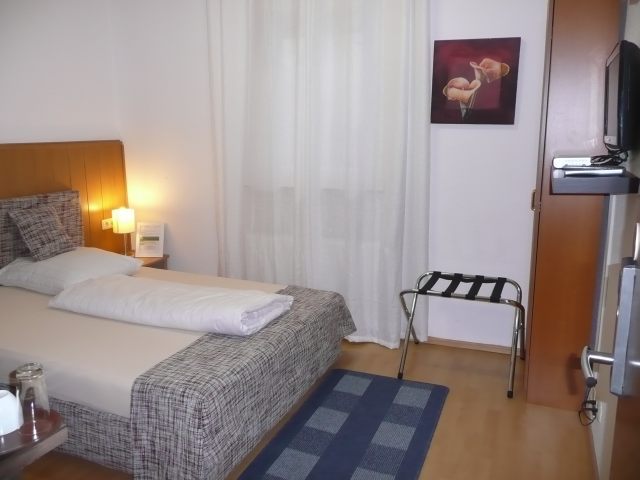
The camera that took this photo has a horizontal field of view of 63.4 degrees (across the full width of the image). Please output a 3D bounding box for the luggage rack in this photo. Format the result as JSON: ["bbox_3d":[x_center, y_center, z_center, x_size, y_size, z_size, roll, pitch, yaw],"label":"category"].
[{"bbox_3d":[0.877,0.531,3.152,0.675,0.535,0.580,4,12,22],"label":"luggage rack"}]

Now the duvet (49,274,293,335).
[{"bbox_3d":[-0.842,0.320,2.888,1.290,0.120,0.460,4,12,22],"label":"duvet"}]

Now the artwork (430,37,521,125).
[{"bbox_3d":[0.941,-0.963,3.155,0.497,0.503,0.030,4,12,22],"label":"artwork"}]

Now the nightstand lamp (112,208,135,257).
[{"bbox_3d":[-1.582,-0.051,4.185,0.175,0.405,0.175,4,12,22],"label":"nightstand lamp"}]

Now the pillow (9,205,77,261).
[{"bbox_3d":[-1.829,-0.047,3.443,0.120,0.365,0.375,-23,1,25],"label":"pillow"}]

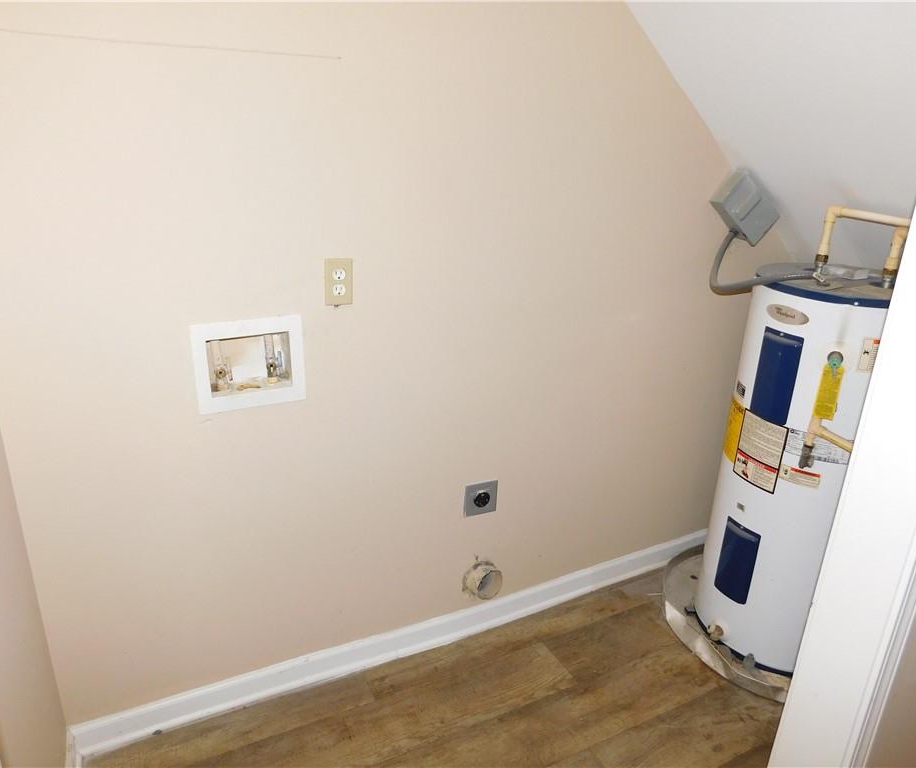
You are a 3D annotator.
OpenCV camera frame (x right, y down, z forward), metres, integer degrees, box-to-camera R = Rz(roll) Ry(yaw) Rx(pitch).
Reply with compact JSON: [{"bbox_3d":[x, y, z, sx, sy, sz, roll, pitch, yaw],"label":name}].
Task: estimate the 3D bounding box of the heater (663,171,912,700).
[{"bbox_3d":[1.127,0.194,2.128,0.650,1.385,0.650,-9,23,-26],"label":"heater"}]

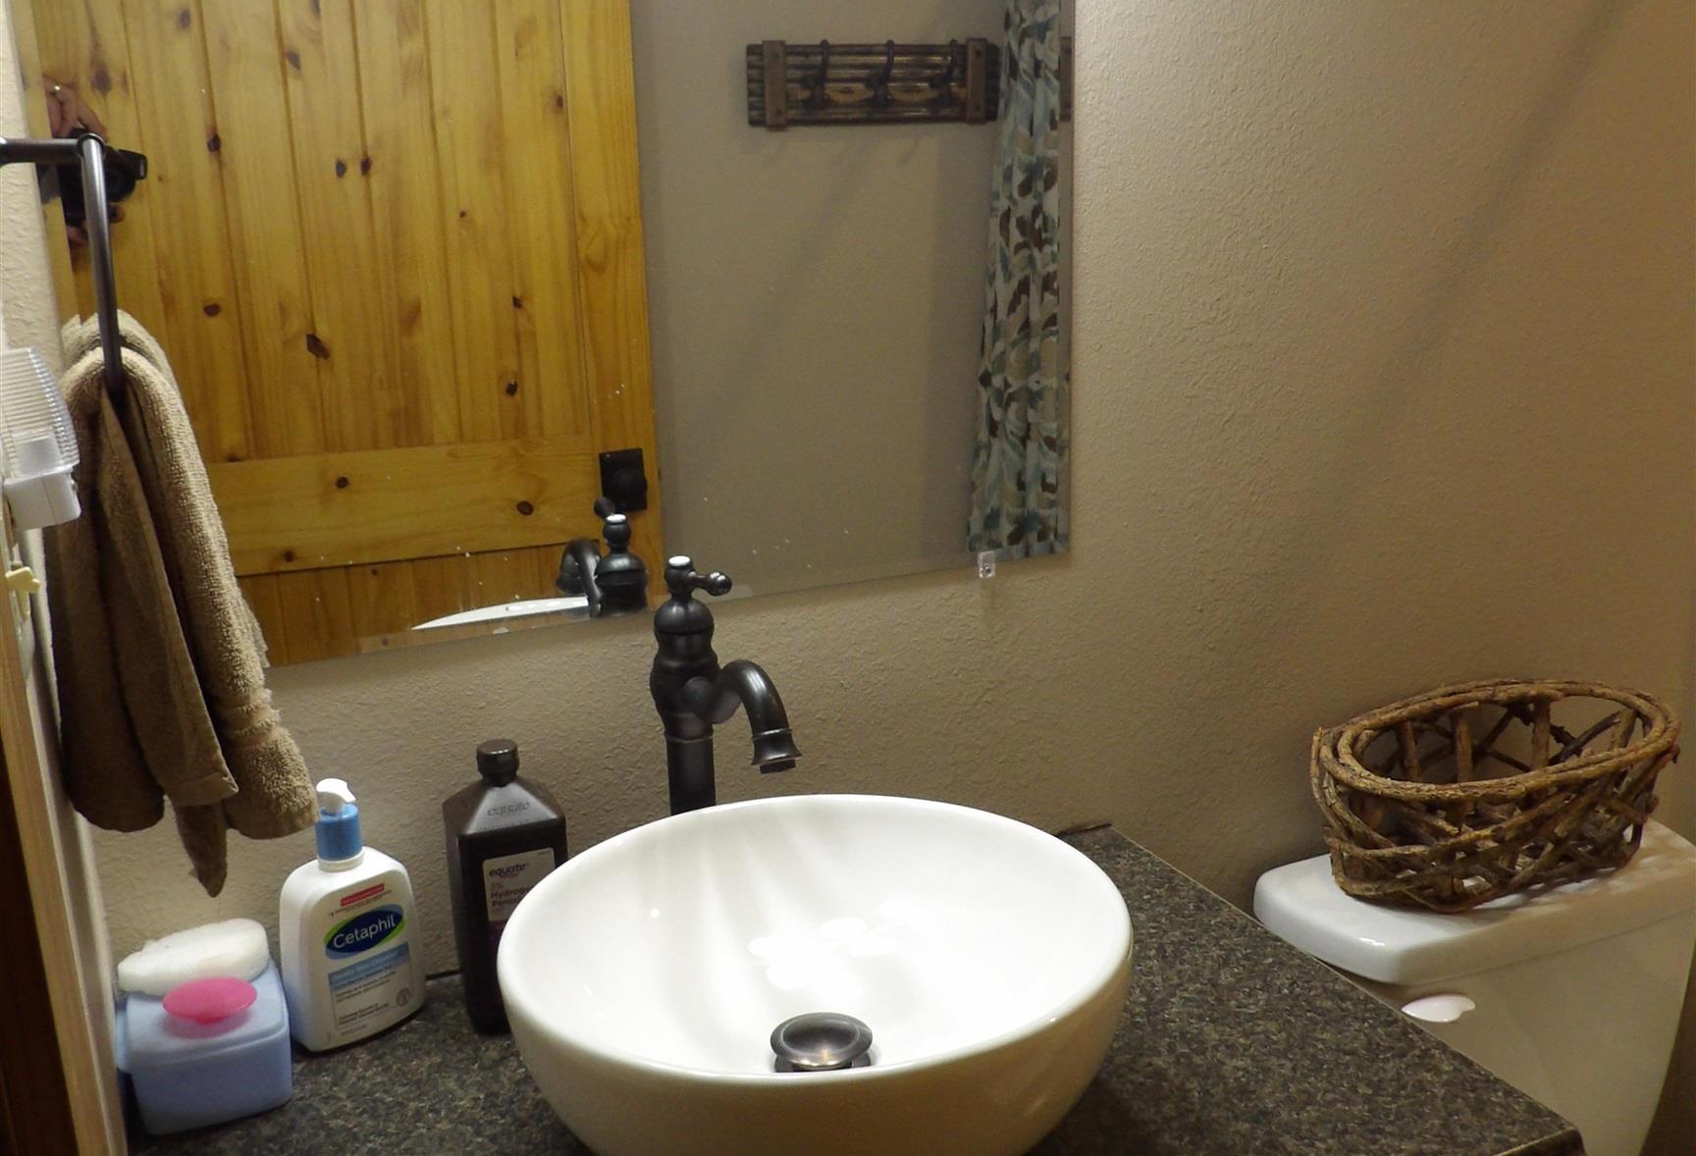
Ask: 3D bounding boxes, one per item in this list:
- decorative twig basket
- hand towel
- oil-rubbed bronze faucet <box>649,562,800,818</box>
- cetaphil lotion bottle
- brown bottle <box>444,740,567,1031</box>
[{"bbox_3d":[0.634,0.212,1.532,0.390,0.139,0.218,-8,16,-25],"label":"decorative twig basket"},{"bbox_3d":[-0.405,0.029,0.938,0.136,0.332,0.135,-8,16,-23],"label":"hand towel"},{"bbox_3d":[-0.083,0.167,1.115,0.058,0.333,0.233,-8,16,-23],"label":"oil-rubbed bronze faucet"},{"bbox_3d":[-0.367,0.239,1.149,0.092,0.190,0.051,-14,20,-40],"label":"cetaphil lotion bottle"},{"bbox_3d":[-0.251,0.222,1.163,0.079,0.210,0.069,-8,16,-23],"label":"brown bottle"}]

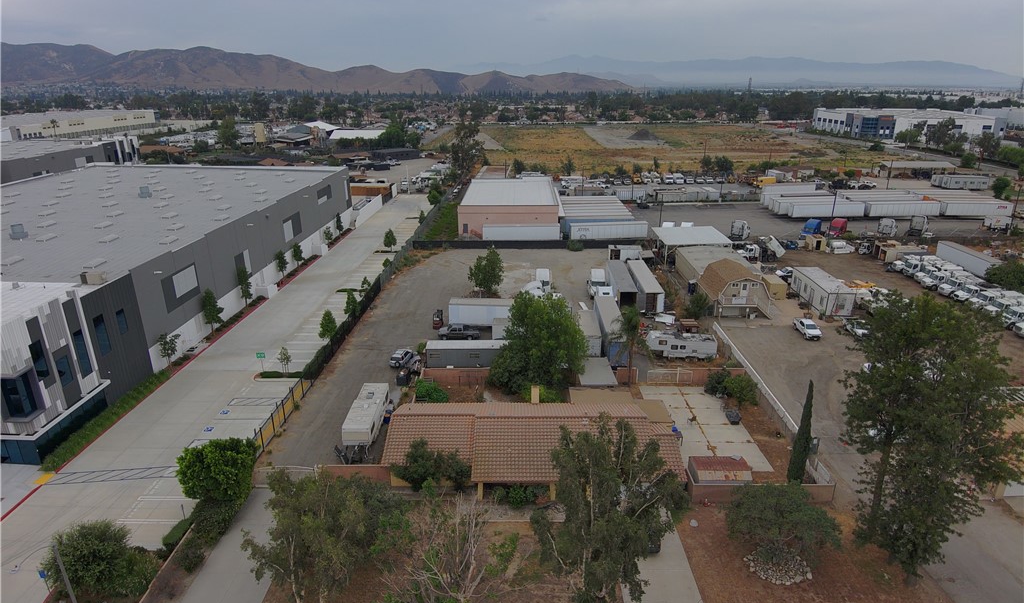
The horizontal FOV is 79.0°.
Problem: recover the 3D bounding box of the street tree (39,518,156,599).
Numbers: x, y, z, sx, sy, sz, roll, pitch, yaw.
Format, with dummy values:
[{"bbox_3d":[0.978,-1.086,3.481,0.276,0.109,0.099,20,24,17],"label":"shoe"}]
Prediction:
[{"bbox_3d":[-26.100,16.460,39.564,6.900,4.000,5.400,0,19,0],"label":"street tree"}]

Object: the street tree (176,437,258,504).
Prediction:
[{"bbox_3d":[-22.712,13.102,47.869,5.800,5.000,5.500,0,20,0],"label":"street tree"}]

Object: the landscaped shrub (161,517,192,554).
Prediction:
[{"bbox_3d":[-23.400,16.367,44.188,1.400,1.150,3.200,0,19,0],"label":"landscaped shrub"}]

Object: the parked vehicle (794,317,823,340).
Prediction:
[{"bbox_3d":[37.936,3.395,79.926,1.900,1.780,5.300,0,20,-1],"label":"parked vehicle"}]

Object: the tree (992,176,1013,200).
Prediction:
[{"bbox_3d":[135.061,-31.230,171.025,4.700,5.900,4.500,0,20,0],"label":"tree"}]

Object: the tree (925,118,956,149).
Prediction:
[{"bbox_3d":[195.781,-75.969,281.430,13.000,13.800,12.500,0,19,0],"label":"tree"}]

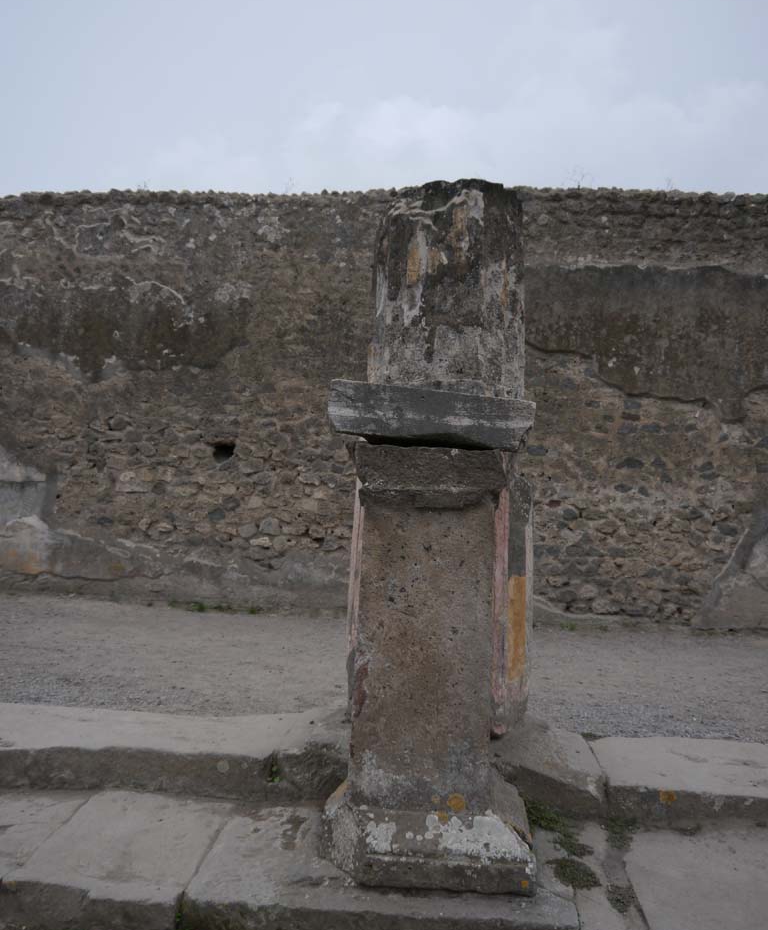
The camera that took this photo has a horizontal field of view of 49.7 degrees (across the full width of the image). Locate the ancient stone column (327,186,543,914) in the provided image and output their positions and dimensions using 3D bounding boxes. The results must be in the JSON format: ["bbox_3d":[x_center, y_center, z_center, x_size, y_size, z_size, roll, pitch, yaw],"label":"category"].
[{"bbox_3d":[0.201,0.024,2.895,0.724,2.225,1.339,1,2,4],"label":"ancient stone column"}]

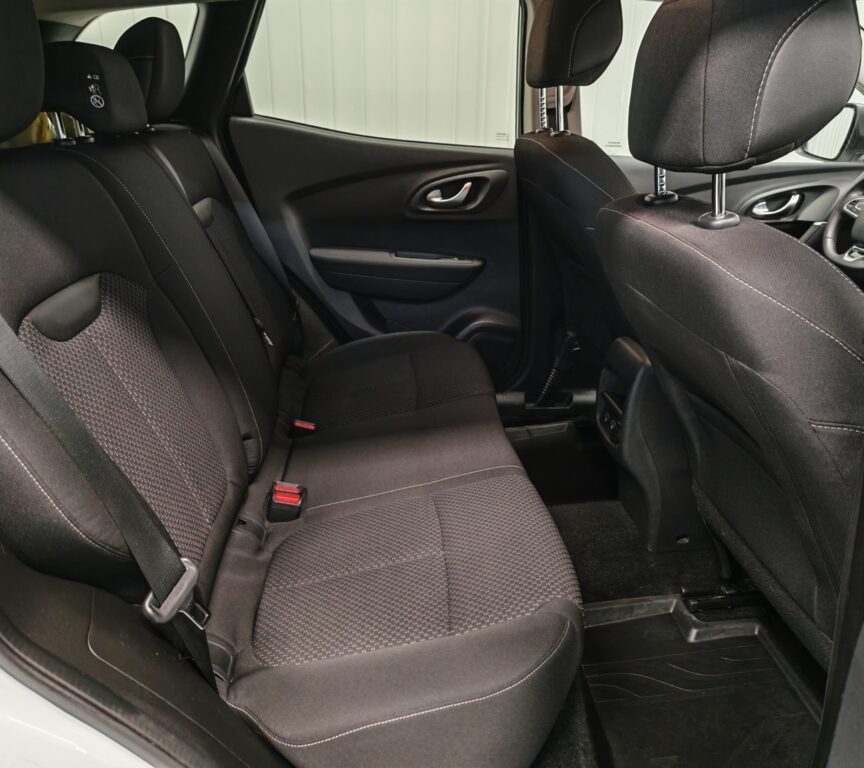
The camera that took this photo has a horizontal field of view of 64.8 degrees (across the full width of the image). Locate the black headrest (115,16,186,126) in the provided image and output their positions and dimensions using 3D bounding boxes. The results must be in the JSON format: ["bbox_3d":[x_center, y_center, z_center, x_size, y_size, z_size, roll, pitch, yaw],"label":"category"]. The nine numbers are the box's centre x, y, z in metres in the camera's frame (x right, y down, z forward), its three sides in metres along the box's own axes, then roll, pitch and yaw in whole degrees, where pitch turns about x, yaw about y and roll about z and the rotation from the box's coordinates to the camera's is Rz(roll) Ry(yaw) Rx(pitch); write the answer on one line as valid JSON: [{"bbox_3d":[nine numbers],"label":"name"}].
[{"bbox_3d":[-0.542,-0.595,1.303,0.120,0.187,0.225,-3,23,-2],"label":"black headrest"}]

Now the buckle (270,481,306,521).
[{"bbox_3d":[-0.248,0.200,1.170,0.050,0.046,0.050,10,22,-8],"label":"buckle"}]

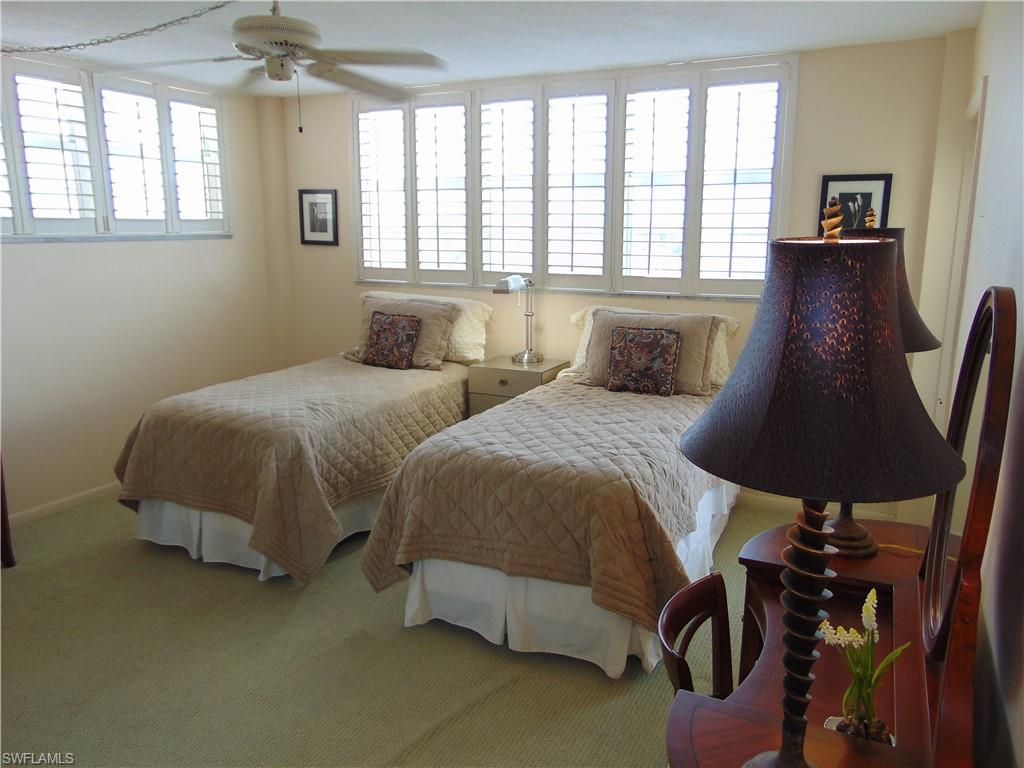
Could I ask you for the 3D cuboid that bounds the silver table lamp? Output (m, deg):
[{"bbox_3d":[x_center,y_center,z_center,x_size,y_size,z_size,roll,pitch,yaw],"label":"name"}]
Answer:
[{"bbox_3d":[0.023,-0.400,4.525,0.290,0.525,0.180,-3,12,-13],"label":"silver table lamp"}]

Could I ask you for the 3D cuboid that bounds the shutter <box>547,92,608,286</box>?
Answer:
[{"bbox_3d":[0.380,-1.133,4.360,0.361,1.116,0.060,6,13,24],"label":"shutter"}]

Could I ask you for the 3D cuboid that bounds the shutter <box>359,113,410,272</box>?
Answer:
[{"bbox_3d":[-0.852,-1.264,4.919,0.329,1.071,0.060,6,13,24],"label":"shutter"}]

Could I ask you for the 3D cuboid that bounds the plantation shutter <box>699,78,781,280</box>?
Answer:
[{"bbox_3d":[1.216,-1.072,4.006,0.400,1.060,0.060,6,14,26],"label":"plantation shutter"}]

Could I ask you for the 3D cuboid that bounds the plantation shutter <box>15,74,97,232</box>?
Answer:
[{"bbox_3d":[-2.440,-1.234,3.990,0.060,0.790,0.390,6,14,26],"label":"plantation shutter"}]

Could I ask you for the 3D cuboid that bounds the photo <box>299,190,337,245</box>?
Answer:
[{"bbox_3d":[-1.398,-1.198,5.330,0.347,0.390,0.025,6,14,26],"label":"photo"}]

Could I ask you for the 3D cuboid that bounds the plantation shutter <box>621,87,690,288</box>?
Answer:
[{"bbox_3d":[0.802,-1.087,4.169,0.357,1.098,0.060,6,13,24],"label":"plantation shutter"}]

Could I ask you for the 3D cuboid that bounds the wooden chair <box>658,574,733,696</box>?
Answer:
[{"bbox_3d":[0.522,0.862,1.511,0.470,0.800,0.440,6,13,24],"label":"wooden chair"}]

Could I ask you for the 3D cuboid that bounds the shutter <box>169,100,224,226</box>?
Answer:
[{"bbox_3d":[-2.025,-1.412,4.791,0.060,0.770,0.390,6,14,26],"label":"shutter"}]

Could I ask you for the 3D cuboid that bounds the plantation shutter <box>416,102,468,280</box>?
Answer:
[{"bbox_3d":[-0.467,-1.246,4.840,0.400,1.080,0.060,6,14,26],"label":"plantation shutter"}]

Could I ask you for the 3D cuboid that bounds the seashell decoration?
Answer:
[{"bbox_3d":[0.374,-0.192,0.864,0.028,0.054,0.028,6,14,26],"label":"seashell decoration"}]

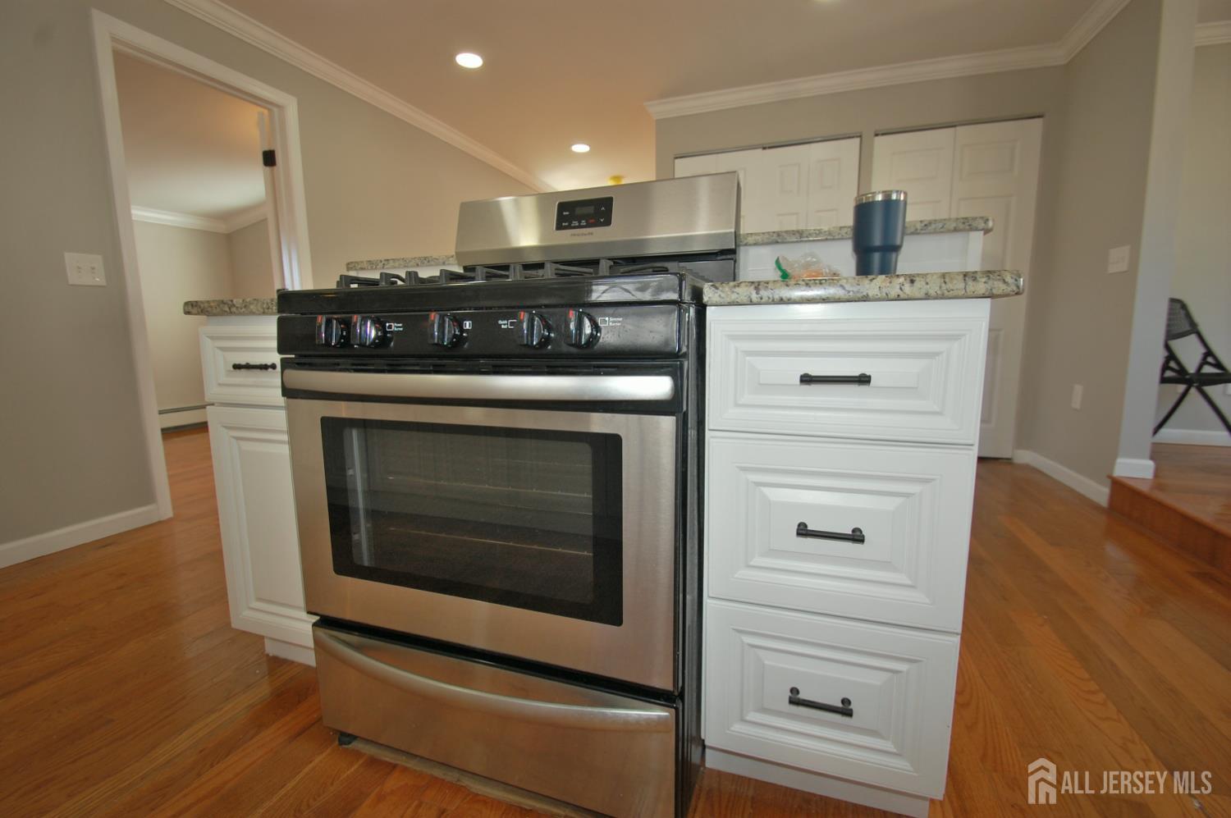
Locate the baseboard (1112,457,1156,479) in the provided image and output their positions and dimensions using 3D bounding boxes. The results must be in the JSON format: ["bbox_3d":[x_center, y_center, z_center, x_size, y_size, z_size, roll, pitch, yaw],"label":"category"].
[{"bbox_3d":[2.348,0.271,2.319,0.140,0.086,0.018,2,9,20],"label":"baseboard"}]

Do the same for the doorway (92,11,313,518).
[{"bbox_3d":[-1.991,-0.615,2.631,0.130,2.140,0.905,2,9,20],"label":"doorway"}]

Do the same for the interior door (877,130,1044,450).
[{"bbox_3d":[2.107,-0.718,3.302,0.905,2.040,0.040,2,9,18],"label":"interior door"}]

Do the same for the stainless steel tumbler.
[{"bbox_3d":[0.549,-0.340,1.074,0.099,0.195,0.099,2,9,19],"label":"stainless steel tumbler"}]

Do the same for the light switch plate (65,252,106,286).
[{"bbox_3d":[-2.136,-0.563,2.069,0.012,0.119,0.118,2,9,20],"label":"light switch plate"}]

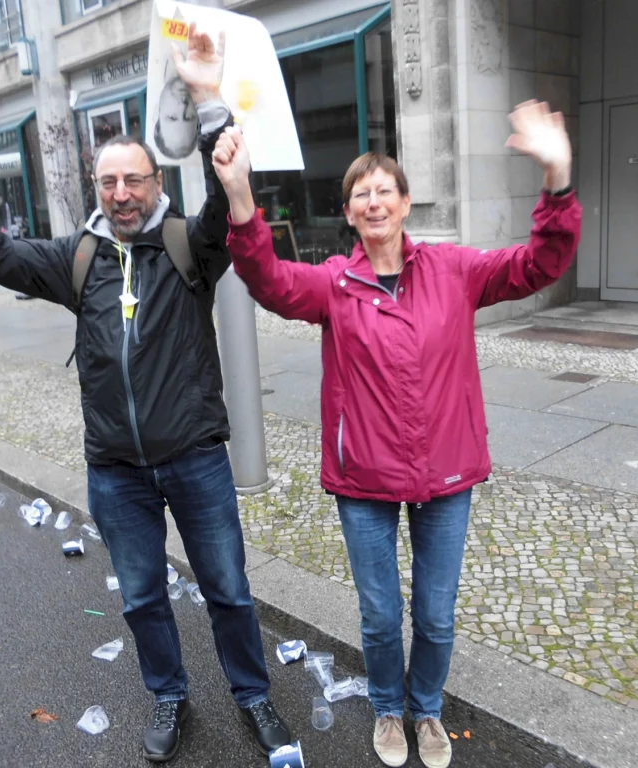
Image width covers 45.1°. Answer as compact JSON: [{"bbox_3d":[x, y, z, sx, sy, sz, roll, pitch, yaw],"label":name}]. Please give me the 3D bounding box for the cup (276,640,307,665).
[{"bbox_3d":[-0.093,0.938,2.686,0.085,0.077,0.077,-10,15,-27],"label":"cup"}]

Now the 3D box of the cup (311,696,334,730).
[{"bbox_3d":[0.006,1.008,2.367,0.068,0.068,0.095,-5,6,-5],"label":"cup"}]

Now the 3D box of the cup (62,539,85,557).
[{"bbox_3d":[-1.171,0.779,3.665,0.085,0.077,0.077,-12,14,-6],"label":"cup"}]

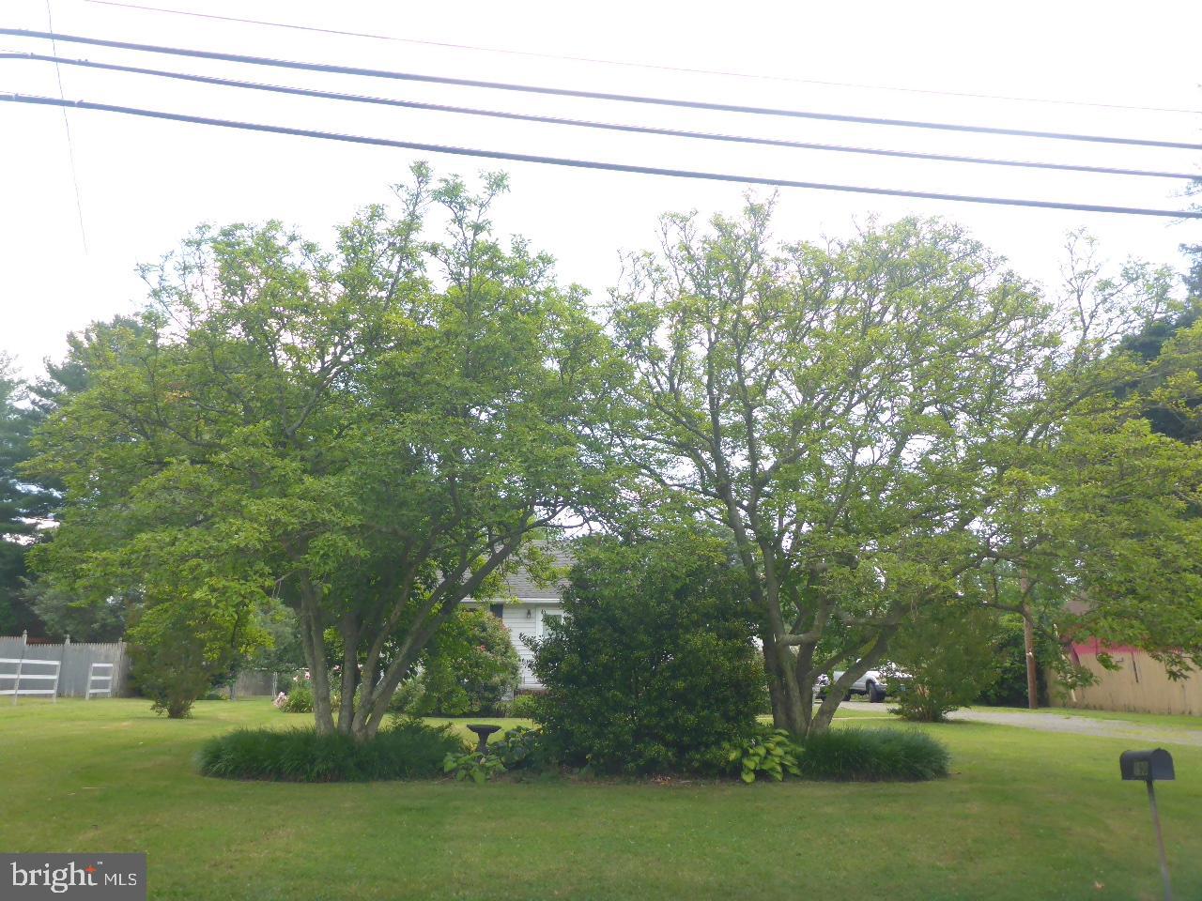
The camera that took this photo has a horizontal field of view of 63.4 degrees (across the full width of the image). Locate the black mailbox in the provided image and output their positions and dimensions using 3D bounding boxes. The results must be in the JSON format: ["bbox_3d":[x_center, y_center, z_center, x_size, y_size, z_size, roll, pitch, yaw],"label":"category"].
[{"bbox_3d":[4.184,2.414,7.450,0.175,0.230,0.480,0,-17,3],"label":"black mailbox"}]

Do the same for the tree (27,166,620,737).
[{"bbox_3d":[-4.600,0.172,16.356,9.400,9.800,8.800,0,-13,0],"label":"tree"}]

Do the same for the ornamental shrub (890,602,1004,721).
[{"bbox_3d":[8.150,5.002,23.064,2.750,2.800,2.600,0,-13,0],"label":"ornamental shrub"}]

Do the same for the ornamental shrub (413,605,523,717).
[{"bbox_3d":[-3.430,5.326,24.631,2.750,2.750,2.500,0,-13,0],"label":"ornamental shrub"}]

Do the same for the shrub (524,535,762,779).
[{"bbox_3d":[0.720,3.111,15.085,3.600,3.550,3.300,0,-13,0],"label":"shrub"}]

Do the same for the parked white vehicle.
[{"bbox_3d":[10.600,8.748,37.187,1.900,1.750,5.300,2,-13,-7],"label":"parked white vehicle"}]

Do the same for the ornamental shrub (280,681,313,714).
[{"bbox_3d":[-7.750,6.227,24.532,1.000,0.850,0.900,0,-13,0],"label":"ornamental shrub"}]

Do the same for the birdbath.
[{"bbox_3d":[-1.650,4.215,13.608,0.490,0.670,0.490,0,-13,0],"label":"birdbath"}]

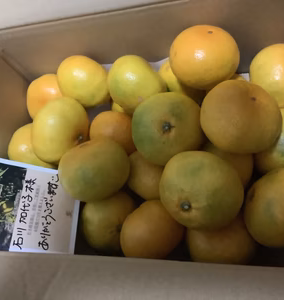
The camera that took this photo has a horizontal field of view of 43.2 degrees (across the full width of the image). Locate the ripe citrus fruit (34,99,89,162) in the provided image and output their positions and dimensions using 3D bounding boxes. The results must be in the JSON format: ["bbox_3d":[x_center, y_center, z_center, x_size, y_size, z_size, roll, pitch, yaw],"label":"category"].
[{"bbox_3d":[-0.107,-0.027,0.470,0.082,0.082,0.073,-37,40,-27],"label":"ripe citrus fruit"}]

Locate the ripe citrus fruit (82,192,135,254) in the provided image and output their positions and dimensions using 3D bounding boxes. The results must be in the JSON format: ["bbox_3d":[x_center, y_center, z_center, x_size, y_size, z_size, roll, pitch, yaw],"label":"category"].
[{"bbox_3d":[-0.039,0.090,0.443,0.076,0.069,0.076,12,95,-19],"label":"ripe citrus fruit"}]

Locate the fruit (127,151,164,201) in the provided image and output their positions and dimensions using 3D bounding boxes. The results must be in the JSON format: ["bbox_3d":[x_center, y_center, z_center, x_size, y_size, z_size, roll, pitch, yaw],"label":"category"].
[{"bbox_3d":[0.019,0.029,0.464,0.080,0.071,0.080,-2,70,19],"label":"fruit"}]

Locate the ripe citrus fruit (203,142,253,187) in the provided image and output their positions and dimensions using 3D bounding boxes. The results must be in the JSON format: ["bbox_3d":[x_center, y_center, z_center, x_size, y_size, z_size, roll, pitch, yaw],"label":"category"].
[{"bbox_3d":[0.098,0.016,0.440,0.080,0.071,0.080,-2,70,19],"label":"ripe citrus fruit"}]

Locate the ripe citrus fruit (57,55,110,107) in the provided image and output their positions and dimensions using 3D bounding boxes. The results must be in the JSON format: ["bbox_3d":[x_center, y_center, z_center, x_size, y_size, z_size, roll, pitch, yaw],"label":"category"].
[{"bbox_3d":[-0.090,-0.105,0.547,0.082,0.073,0.082,-2,70,19],"label":"ripe citrus fruit"}]

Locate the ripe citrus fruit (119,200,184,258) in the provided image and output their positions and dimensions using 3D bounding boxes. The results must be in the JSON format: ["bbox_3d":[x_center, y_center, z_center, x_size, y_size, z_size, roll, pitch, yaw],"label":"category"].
[{"bbox_3d":[0.012,0.096,0.424,0.074,0.069,0.074,-3,68,20],"label":"ripe citrus fruit"}]

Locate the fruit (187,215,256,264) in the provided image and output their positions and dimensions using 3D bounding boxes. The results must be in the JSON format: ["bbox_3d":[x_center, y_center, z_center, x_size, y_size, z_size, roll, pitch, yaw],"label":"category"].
[{"bbox_3d":[0.092,0.093,0.413,0.082,0.073,0.082,-2,70,19],"label":"fruit"}]

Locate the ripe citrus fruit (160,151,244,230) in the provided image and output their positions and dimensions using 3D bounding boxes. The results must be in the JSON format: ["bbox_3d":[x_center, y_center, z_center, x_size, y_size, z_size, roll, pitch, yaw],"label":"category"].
[{"bbox_3d":[0.055,0.038,0.328,0.077,0.067,0.077,-7,110,30],"label":"ripe citrus fruit"}]

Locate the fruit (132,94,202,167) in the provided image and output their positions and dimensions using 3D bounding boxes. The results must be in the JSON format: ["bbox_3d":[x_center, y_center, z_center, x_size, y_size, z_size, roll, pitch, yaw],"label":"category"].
[{"bbox_3d":[0.029,-0.023,0.405,0.081,0.073,0.081,-3,93,4],"label":"fruit"}]

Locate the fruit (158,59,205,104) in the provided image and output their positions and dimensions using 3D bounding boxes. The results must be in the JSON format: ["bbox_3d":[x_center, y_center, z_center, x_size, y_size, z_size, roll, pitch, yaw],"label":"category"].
[{"bbox_3d":[0.055,-0.099,0.495,0.080,0.071,0.080,-2,70,19],"label":"fruit"}]

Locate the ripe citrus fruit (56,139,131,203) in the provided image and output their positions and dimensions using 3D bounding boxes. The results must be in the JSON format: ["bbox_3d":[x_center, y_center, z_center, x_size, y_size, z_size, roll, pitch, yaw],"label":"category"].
[{"bbox_3d":[-0.052,0.022,0.392,0.078,0.068,0.078,-3,35,21],"label":"ripe citrus fruit"}]

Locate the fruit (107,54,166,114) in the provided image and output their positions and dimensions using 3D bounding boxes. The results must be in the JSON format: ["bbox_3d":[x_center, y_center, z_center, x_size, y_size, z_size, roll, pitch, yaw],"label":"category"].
[{"bbox_3d":[-0.008,-0.082,0.449,0.075,0.067,0.075,-2,70,19],"label":"fruit"}]

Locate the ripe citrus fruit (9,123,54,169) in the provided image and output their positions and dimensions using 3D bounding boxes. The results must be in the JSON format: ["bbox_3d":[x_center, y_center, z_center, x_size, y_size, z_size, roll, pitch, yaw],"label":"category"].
[{"bbox_3d":[-0.154,-0.003,0.512,0.074,0.069,0.074,-3,68,20],"label":"ripe citrus fruit"}]

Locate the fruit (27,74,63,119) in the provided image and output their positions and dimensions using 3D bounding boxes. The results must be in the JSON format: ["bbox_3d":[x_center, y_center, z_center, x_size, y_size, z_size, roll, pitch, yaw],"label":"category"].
[{"bbox_3d":[-0.134,-0.076,0.532,0.074,0.069,0.074,-3,68,20],"label":"fruit"}]

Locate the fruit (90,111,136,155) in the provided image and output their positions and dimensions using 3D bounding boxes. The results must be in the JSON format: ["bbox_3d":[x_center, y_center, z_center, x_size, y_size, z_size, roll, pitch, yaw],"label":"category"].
[{"bbox_3d":[-0.033,-0.014,0.497,0.080,0.071,0.080,-2,70,19],"label":"fruit"}]

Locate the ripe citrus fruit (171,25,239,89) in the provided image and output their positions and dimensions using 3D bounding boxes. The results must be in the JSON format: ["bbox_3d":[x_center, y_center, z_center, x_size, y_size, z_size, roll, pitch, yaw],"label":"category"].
[{"bbox_3d":[0.074,-0.107,0.416,0.083,0.074,0.083,15,41,5],"label":"ripe citrus fruit"}]

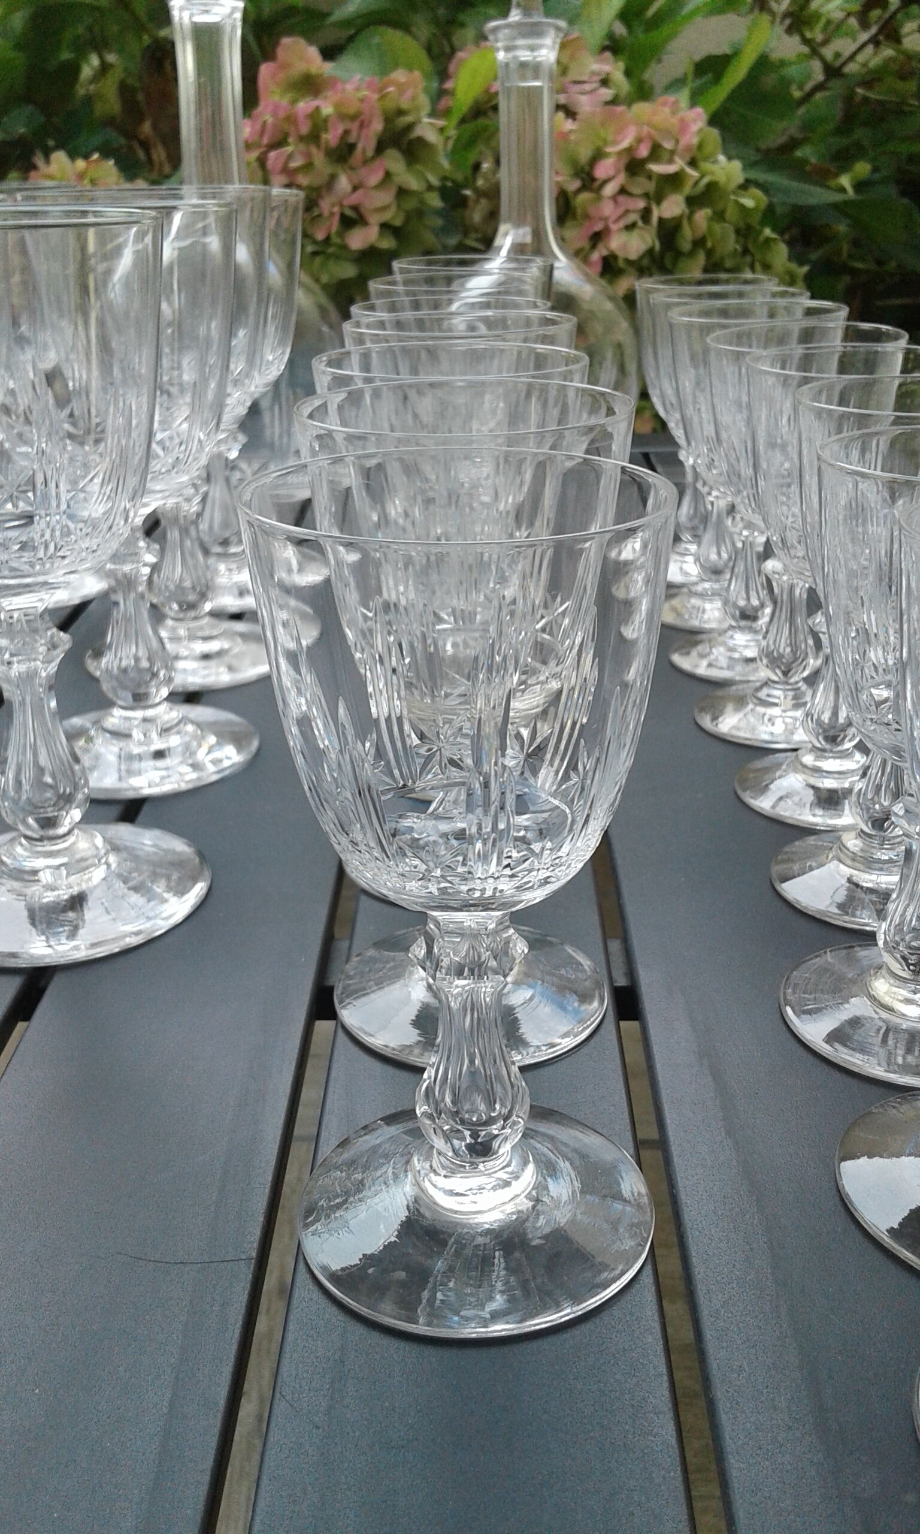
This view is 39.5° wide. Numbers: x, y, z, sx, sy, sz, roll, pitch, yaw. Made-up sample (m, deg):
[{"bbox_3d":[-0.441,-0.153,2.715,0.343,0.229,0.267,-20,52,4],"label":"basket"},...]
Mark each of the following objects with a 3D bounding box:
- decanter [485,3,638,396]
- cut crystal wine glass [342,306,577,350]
[{"bbox_3d":[0.041,-0.329,0.763,0.149,0.309,0.149,-1,26,0],"label":"decanter"},{"bbox_3d":[0.001,-0.061,0.399,0.067,0.142,0.067,-1,26,0],"label":"cut crystal wine glass"}]

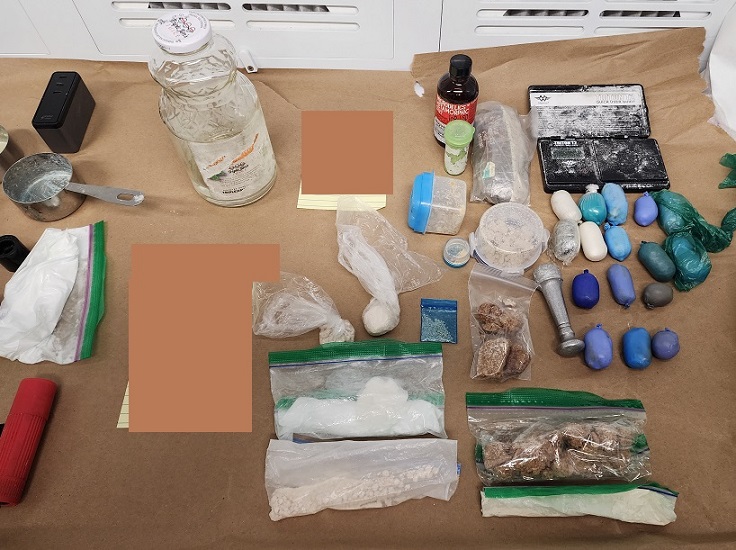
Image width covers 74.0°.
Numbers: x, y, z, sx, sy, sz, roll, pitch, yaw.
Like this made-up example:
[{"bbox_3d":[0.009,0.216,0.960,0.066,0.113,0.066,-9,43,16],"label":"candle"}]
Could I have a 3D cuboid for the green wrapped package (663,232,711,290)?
[{"bbox_3d":[0.335,-0.015,0.510,0.045,0.028,0.070,9,59,7],"label":"green wrapped package"}]

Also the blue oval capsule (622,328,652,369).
[{"bbox_3d":[0.262,0.071,0.475,0.022,0.021,0.042,11,58,9],"label":"blue oval capsule"}]

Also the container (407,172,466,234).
[{"bbox_3d":[0.077,-0.083,0.563,0.059,0.051,0.053,5,58,6],"label":"container"}]

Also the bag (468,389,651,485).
[{"bbox_3d":[0.166,0.143,0.429,0.152,0.027,0.071,0,57,2],"label":"bag"}]

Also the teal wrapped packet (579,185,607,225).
[{"bbox_3d":[0.261,-0.079,0.567,0.028,0.028,0.046,10,58,8],"label":"teal wrapped packet"}]

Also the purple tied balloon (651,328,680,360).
[{"bbox_3d":[0.282,0.066,0.461,0.025,0.025,0.031,15,60,11],"label":"purple tied balloon"}]

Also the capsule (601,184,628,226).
[{"bbox_3d":[0.288,-0.083,0.570,0.025,0.025,0.057,5,58,6],"label":"capsule"}]

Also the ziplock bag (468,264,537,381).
[{"bbox_3d":[0.132,0.044,0.480,0.068,0.025,0.126,9,59,7],"label":"ziplock bag"}]

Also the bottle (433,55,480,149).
[{"bbox_3d":[0.110,-0.215,0.610,0.049,0.113,0.049,8,58,7],"label":"bottle"}]

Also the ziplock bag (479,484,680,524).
[{"bbox_3d":[0.172,0.190,0.404,0.156,0.018,0.032,1,57,3],"label":"ziplock bag"}]

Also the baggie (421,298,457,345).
[{"bbox_3d":[0.072,0.046,0.492,0.038,0.005,0.050,3,58,4],"label":"baggie"}]

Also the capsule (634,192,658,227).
[{"bbox_3d":[0.313,-0.073,0.549,0.024,0.024,0.044,13,59,10],"label":"capsule"}]

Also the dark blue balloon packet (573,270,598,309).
[{"bbox_3d":[0.221,0.015,0.495,0.025,0.025,0.044,10,59,8],"label":"dark blue balloon packet"}]

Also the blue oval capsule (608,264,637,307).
[{"bbox_3d":[0.259,0.010,0.498,0.024,0.024,0.048,1,58,2],"label":"blue oval capsule"}]

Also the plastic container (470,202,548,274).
[{"bbox_3d":[0.159,-0.044,0.546,0.087,0.033,0.087,-4,57,0],"label":"plastic container"}]

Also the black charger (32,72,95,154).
[{"bbox_3d":[-0.415,-0.223,0.672,0.032,0.053,0.104,-4,57,0],"label":"black charger"}]

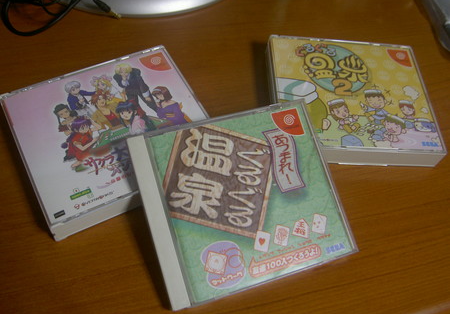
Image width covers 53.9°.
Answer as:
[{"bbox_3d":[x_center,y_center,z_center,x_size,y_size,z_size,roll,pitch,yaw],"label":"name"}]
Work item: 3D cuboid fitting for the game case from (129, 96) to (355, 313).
[{"bbox_3d":[0.013,0.029,0.330,0.142,0.011,0.125,-14,76,-14],"label":"game case"}]

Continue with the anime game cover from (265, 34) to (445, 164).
[{"bbox_3d":[0.114,-0.053,0.406,0.142,0.024,0.125,2,58,-6],"label":"anime game cover"}]

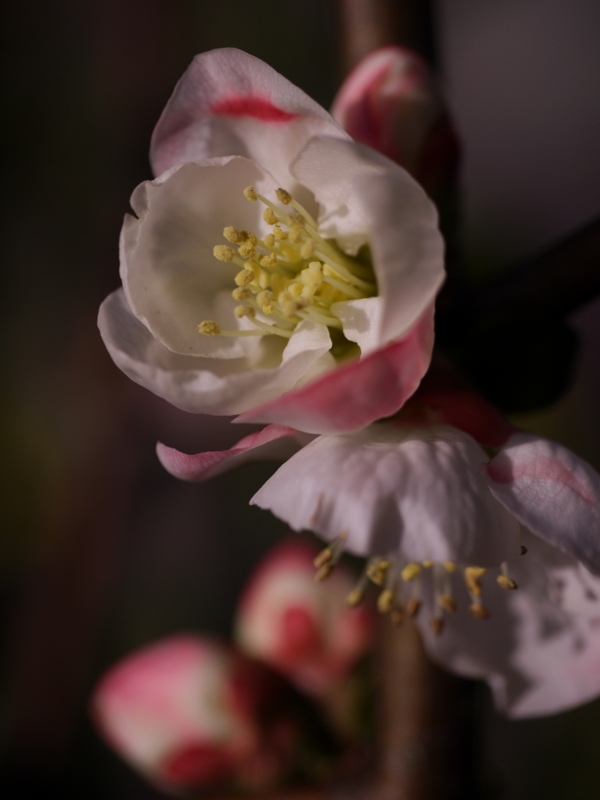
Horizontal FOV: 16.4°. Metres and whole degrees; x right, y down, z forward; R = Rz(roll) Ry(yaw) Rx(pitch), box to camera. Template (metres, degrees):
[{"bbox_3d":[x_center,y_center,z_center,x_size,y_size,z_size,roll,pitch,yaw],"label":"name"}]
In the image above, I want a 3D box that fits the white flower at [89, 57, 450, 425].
[{"bbox_3d":[-0.003,-0.017,0.222,0.034,0.038,0.026,-9,-7,24],"label":"white flower"}]

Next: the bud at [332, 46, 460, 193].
[{"bbox_3d":[0.011,-0.033,0.245,0.013,0.018,0.013,-16,15,3],"label":"bud"}]

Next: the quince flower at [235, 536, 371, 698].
[{"bbox_3d":[0.000,0.026,0.252,0.015,0.018,0.015,-18,18,3],"label":"quince flower"}]

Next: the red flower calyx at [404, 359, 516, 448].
[{"bbox_3d":[0.018,0.001,0.238,0.012,0.009,0.006,5,6,-10],"label":"red flower calyx"}]

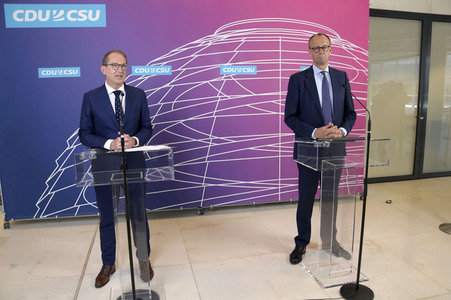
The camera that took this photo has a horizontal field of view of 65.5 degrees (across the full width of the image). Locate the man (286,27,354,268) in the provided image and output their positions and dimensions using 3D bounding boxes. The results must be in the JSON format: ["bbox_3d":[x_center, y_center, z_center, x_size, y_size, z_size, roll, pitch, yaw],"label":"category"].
[{"bbox_3d":[0.826,0.003,3.021,0.600,1.950,0.460,-3,9,-10],"label":"man"}]

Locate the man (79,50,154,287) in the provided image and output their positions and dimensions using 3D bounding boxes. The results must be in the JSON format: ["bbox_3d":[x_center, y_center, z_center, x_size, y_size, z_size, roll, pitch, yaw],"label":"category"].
[{"bbox_3d":[-0.812,0.161,2.677,0.560,1.800,0.460,-4,10,-17],"label":"man"}]

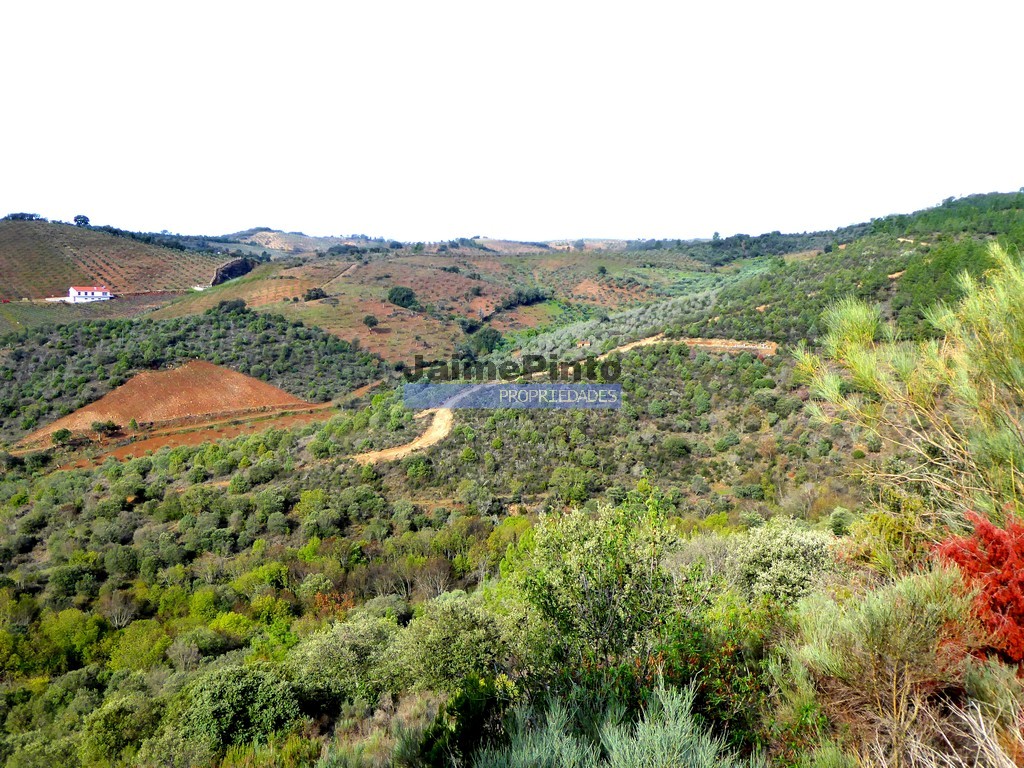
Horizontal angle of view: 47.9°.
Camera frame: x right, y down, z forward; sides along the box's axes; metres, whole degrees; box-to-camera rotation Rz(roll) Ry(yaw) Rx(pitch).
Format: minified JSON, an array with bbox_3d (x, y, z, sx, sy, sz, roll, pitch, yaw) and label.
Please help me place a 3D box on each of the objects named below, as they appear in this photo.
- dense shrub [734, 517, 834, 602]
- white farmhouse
[{"bbox_3d":[4.806,3.172,20.500,1.750,1.650,1.700,2,7,13],"label":"dense shrub"},{"bbox_3d":[-199.114,-42.043,545.000,17.500,7.000,8.500,-6,9,-40],"label":"white farmhouse"}]

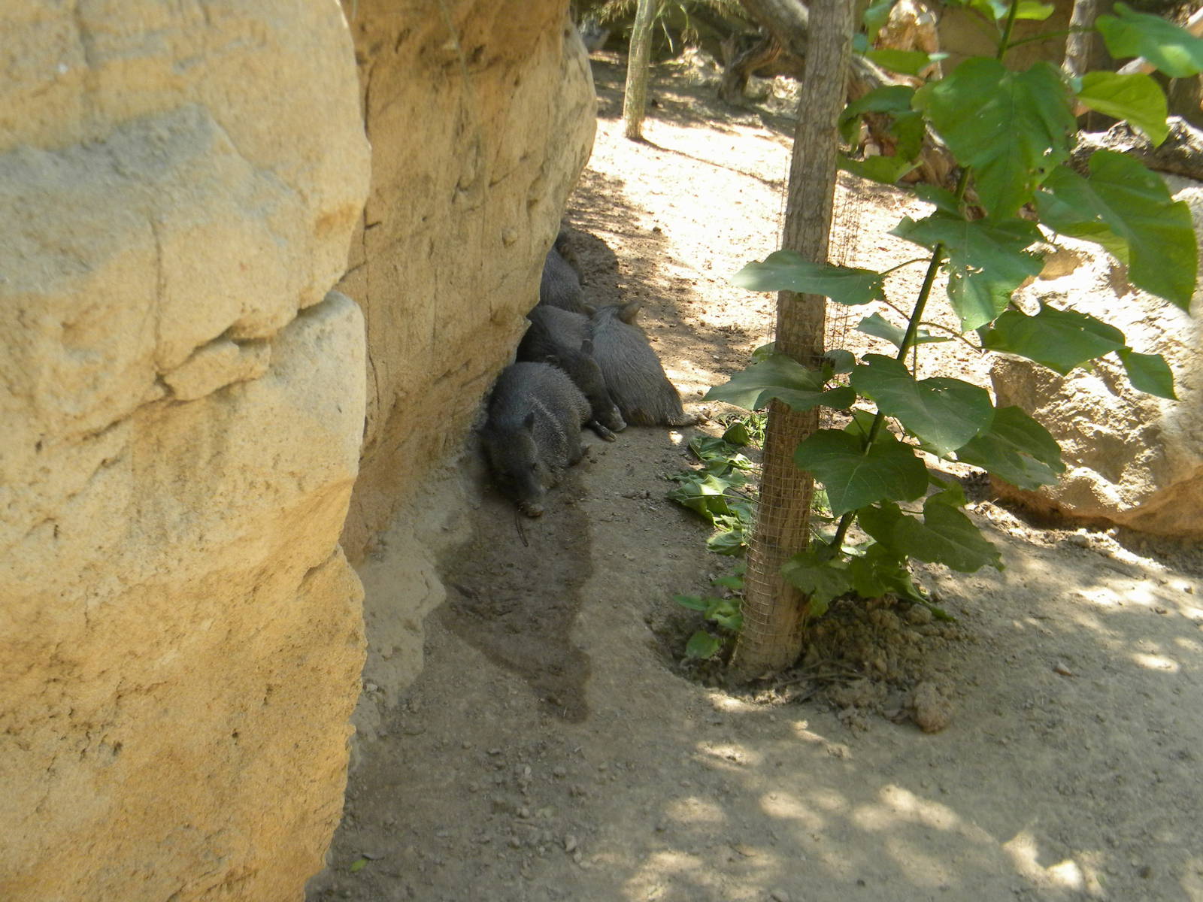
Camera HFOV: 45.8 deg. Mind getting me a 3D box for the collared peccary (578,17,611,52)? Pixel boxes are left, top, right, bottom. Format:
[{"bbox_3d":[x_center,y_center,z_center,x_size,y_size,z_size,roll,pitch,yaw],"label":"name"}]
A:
[{"bbox_3d":[-0.307,-4.264,14.464,0.850,0.430,0.280,-1,22,-9],"label":"collared peccary"}]

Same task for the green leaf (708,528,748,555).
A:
[{"bbox_3d":[0.366,0.272,4.114,0.110,0.050,0.090,3,22,0],"label":"green leaf"}]

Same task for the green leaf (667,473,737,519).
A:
[{"bbox_3d":[0.308,0.150,4.368,0.205,0.080,0.150,3,22,0],"label":"green leaf"}]

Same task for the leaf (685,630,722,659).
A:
[{"bbox_3d":[0.260,0.487,3.621,0.095,0.050,0.080,3,22,0],"label":"leaf"}]

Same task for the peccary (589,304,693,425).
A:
[{"bbox_3d":[0.109,-0.365,5.308,0.330,0.310,0.740,-5,23,-18],"label":"peccary"}]

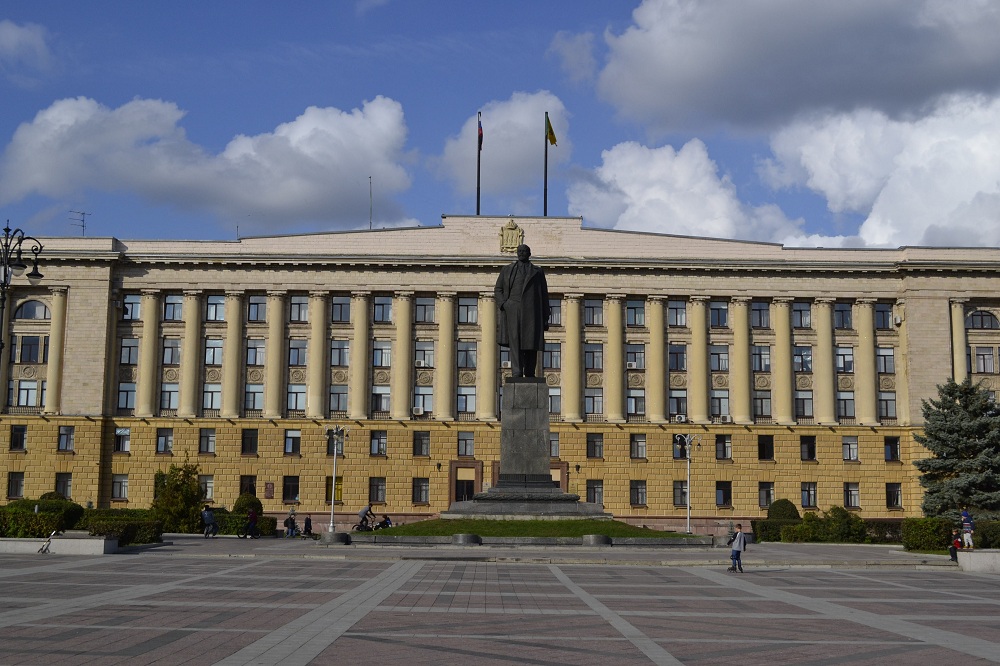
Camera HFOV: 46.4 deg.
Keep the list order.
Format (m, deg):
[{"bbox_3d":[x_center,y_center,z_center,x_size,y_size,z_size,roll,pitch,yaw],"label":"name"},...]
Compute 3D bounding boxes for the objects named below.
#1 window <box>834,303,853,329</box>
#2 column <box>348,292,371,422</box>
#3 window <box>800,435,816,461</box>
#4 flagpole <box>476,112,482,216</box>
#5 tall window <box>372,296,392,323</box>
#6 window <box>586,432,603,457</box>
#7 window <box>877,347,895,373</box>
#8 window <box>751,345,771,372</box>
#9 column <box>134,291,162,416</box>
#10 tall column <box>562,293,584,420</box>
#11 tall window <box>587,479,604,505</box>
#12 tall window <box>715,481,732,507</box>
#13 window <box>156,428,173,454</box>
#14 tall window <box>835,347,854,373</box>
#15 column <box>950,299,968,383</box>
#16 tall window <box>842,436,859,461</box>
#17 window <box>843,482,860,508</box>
[{"bbox_3d":[28.016,-1.353,95.068,1.413,2.084,0.250,1,-8,0],"label":"window"},{"bbox_3d":[-12.074,1.986,100.936,1.620,11.189,1.620,1,-8,-1],"label":"column"},{"bbox_3d":[26.590,9.963,100.420,1.340,2.060,0.250,1,-8,-1],"label":"window"},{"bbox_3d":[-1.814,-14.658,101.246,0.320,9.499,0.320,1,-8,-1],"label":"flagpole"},{"bbox_3d":[-10.154,-2.039,101.824,1.569,2.239,0.200,1,-8,-1],"label":"tall window"},{"bbox_3d":[7.557,8.943,92.562,1.270,1.921,0.250,1,-8,0],"label":"window"},{"bbox_3d":[33.687,2.439,101.777,1.455,2.208,0.200,1,-8,-1],"label":"window"},{"bbox_3d":[22.210,2.239,98.973,1.479,2.204,0.250,0,-8,0],"label":"window"},{"bbox_3d":[-29.479,1.697,97.866,1.570,10.748,1.550,0,-8,0],"label":"column"},{"bbox_3d":[6.154,2.099,98.040,1.570,10.774,1.550,0,-8,0],"label":"tall column"},{"bbox_3d":[7.513,12.578,92.025,1.262,1.859,0.250,1,-8,0],"label":"tall window"},{"bbox_3d":[18.193,13.062,94.730,1.312,2.007,0.250,1,-8,-1],"label":"tall window"},{"bbox_3d":[-27.865,8.979,97.060,1.279,1.974,0.250,0,-8,0],"label":"window"},{"bbox_3d":[30.100,2.395,101.734,1.463,2.189,0.200,1,-8,-1],"label":"tall window"},{"bbox_3d":[37.049,2.367,93.215,1.500,10.374,1.450,1,-8,0],"label":"column"},{"bbox_3d":[30.002,9.909,99.796,1.289,2.064,0.200,1,-8,-1],"label":"tall window"},{"bbox_3d":[28.658,13.230,94.946,1.420,2.100,0.250,1,-8,-1],"label":"window"}]

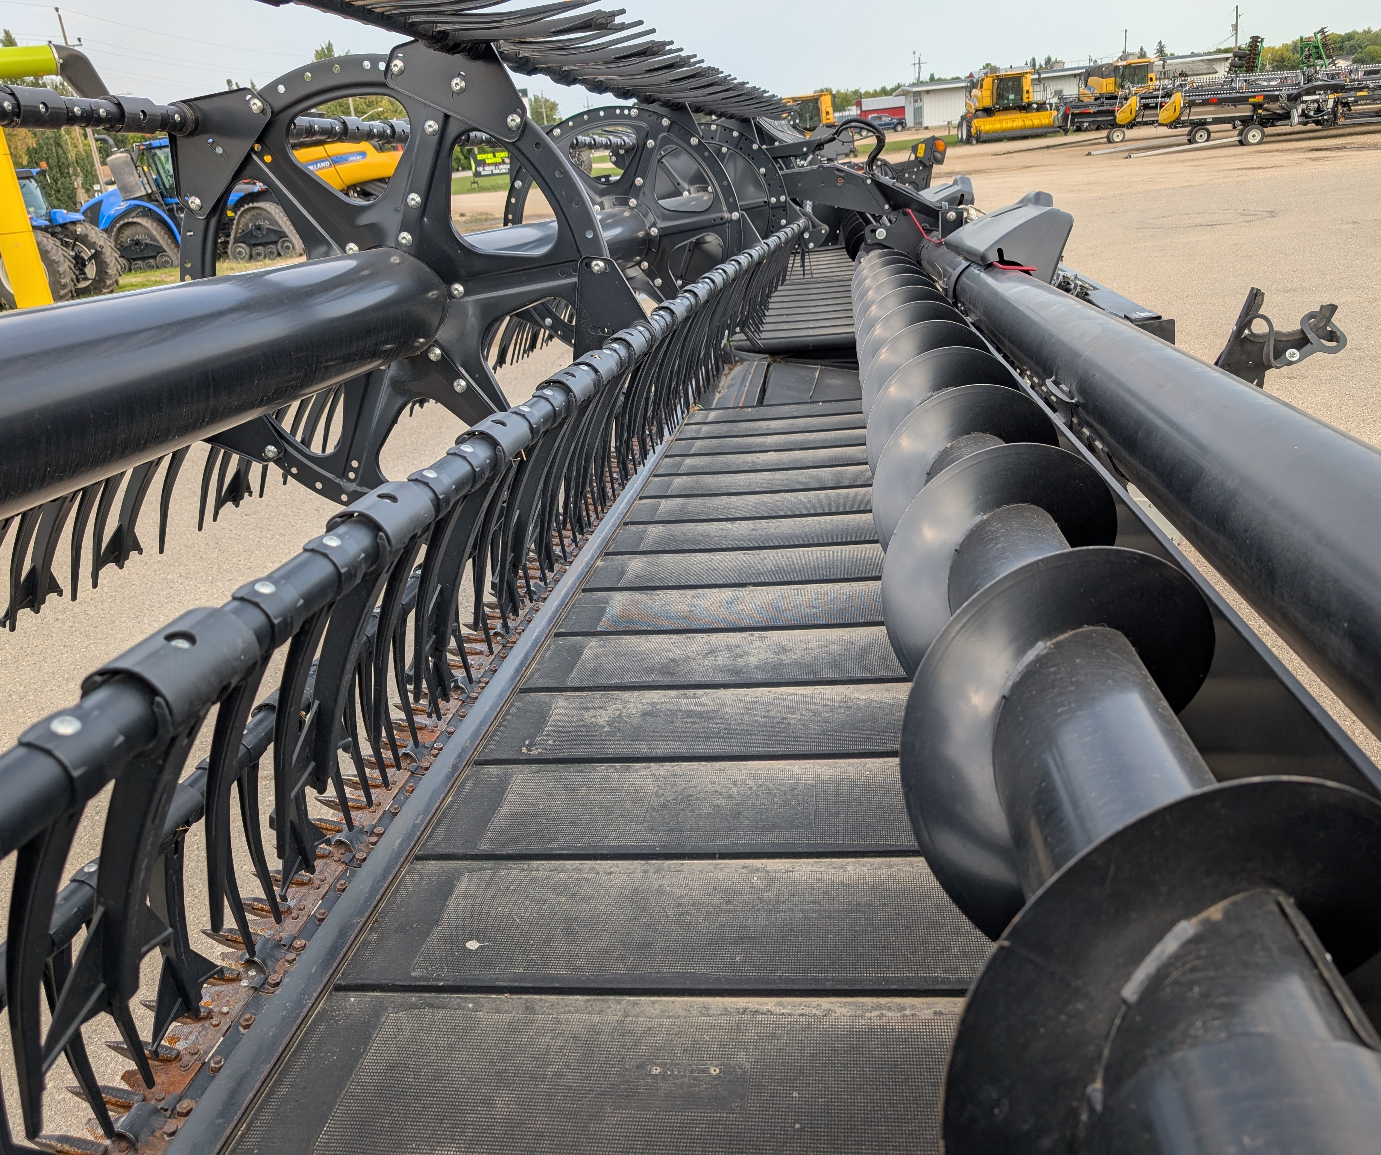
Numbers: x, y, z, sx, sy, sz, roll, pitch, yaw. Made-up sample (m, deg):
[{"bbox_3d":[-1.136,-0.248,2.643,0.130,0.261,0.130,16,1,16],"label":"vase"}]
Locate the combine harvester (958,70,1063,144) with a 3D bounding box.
[{"bbox_3d":[19.110,-28.810,65.430,5.100,3.850,9.800,-4,22,4],"label":"combine harvester"}]

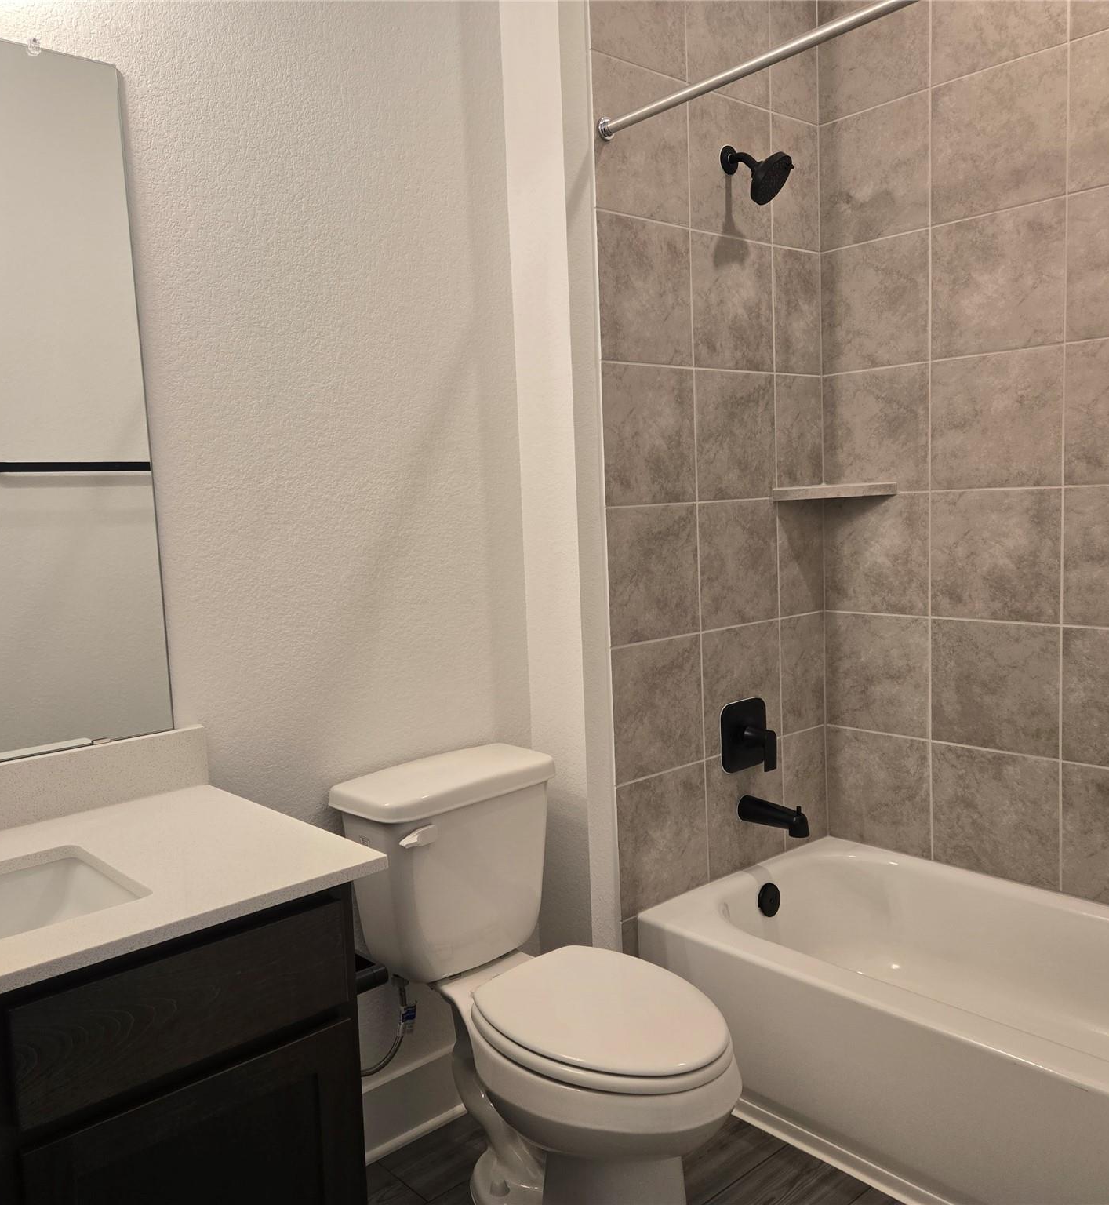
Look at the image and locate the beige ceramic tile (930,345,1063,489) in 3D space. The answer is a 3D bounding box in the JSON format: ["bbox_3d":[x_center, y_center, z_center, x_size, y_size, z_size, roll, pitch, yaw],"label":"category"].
[{"bbox_3d":[1.006,-0.412,2.433,0.010,0.304,0.311,-8,8,-41],"label":"beige ceramic tile"}]

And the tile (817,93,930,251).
[{"bbox_3d":[0.776,-1.038,2.599,0.010,0.304,0.301,-8,8,-41],"label":"tile"}]

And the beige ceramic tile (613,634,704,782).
[{"bbox_3d":[0.236,0.239,2.418,0.292,0.304,0.010,-8,8,-41],"label":"beige ceramic tile"}]

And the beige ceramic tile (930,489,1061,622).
[{"bbox_3d":[1.036,-0.109,2.507,0.010,0.307,0.312,-8,8,-41],"label":"beige ceramic tile"}]

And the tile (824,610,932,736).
[{"bbox_3d":[0.826,0.182,2.728,0.010,0.304,0.301,-8,8,-41],"label":"tile"}]

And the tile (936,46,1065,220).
[{"bbox_3d":[0.997,-1.039,2.409,0.010,0.307,0.312,-8,8,-41],"label":"tile"}]

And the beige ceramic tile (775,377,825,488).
[{"bbox_3d":[0.633,-0.434,2.762,0.185,0.307,0.010,-8,8,-41],"label":"beige ceramic tile"}]

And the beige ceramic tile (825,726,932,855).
[{"bbox_3d":[0.842,0.486,2.770,0.010,0.302,0.301,-8,8,-41],"label":"beige ceramic tile"}]

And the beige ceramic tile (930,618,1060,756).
[{"bbox_3d":[1.034,0.198,2.506,0.010,0.305,0.312,-8,8,-41],"label":"beige ceramic tile"}]

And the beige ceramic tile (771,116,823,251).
[{"bbox_3d":[0.608,-1.054,2.696,0.185,0.307,0.010,-8,8,-41],"label":"beige ceramic tile"}]

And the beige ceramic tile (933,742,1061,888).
[{"bbox_3d":[1.043,0.501,2.529,0.010,0.299,0.311,-8,8,-41],"label":"beige ceramic tile"}]

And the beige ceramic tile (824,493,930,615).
[{"bbox_3d":[0.817,-0.124,2.705,0.010,0.305,0.301,-8,8,-41],"label":"beige ceramic tile"}]

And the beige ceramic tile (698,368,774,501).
[{"bbox_3d":[0.437,-0.403,2.561,0.300,0.305,0.010,-8,8,-41],"label":"beige ceramic tile"}]

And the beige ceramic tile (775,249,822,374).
[{"bbox_3d":[0.609,-0.731,2.682,0.190,0.304,0.010,-8,8,-41],"label":"beige ceramic tile"}]

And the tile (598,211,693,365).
[{"bbox_3d":[0.200,-0.679,2.334,0.291,0.305,0.010,-8,8,-41],"label":"tile"}]

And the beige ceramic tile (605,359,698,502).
[{"bbox_3d":[0.211,-0.371,2.354,0.292,0.304,0.010,-8,8,-41],"label":"beige ceramic tile"}]

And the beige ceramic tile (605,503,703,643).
[{"bbox_3d":[0.227,-0.067,2.426,0.294,0.307,0.010,-8,8,-41],"label":"beige ceramic tile"}]

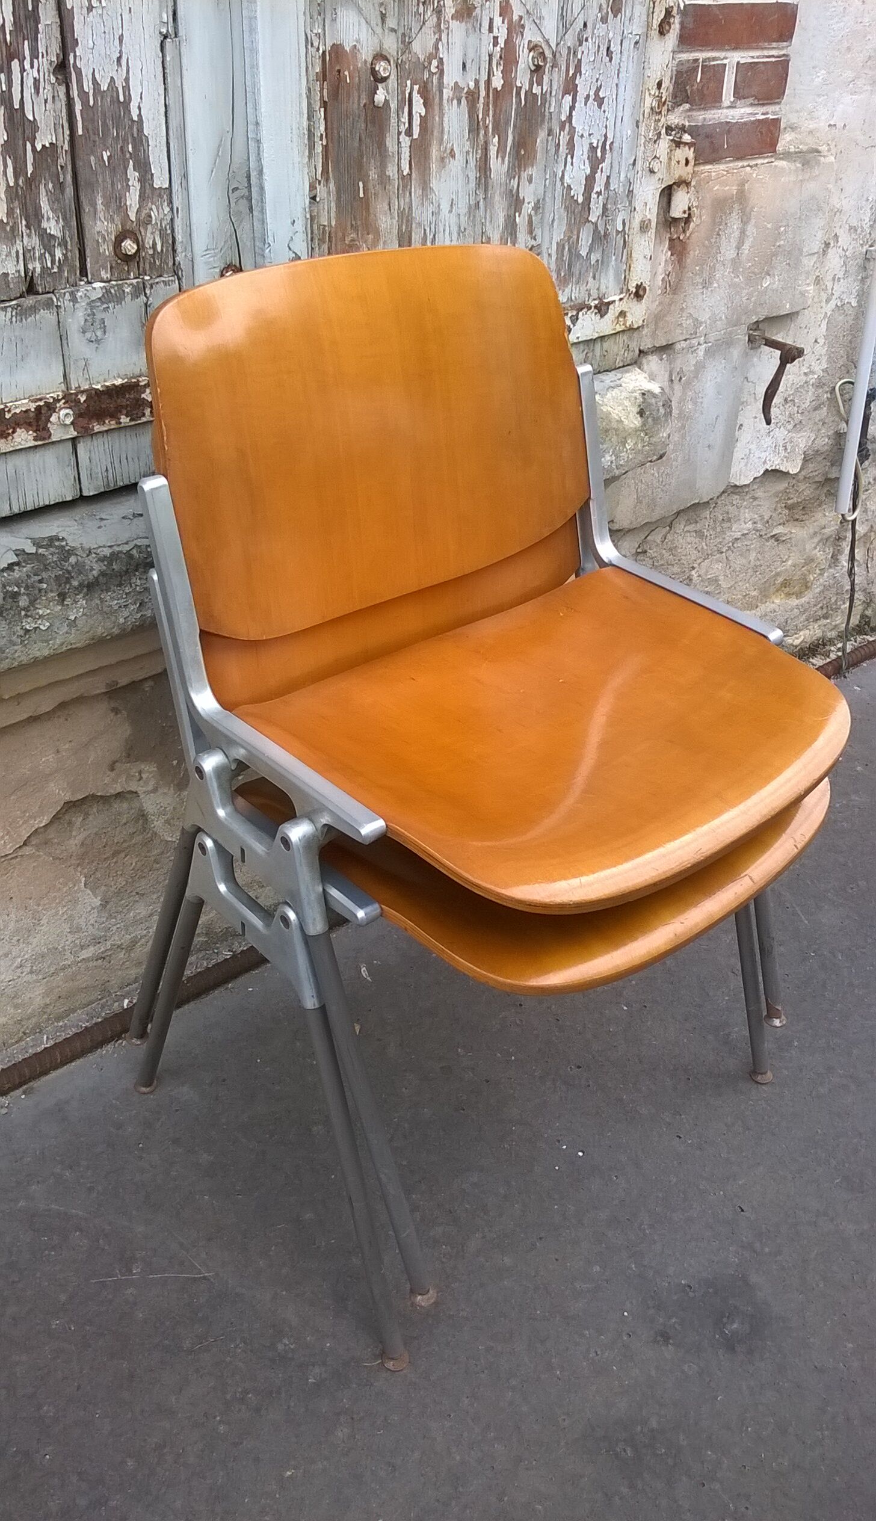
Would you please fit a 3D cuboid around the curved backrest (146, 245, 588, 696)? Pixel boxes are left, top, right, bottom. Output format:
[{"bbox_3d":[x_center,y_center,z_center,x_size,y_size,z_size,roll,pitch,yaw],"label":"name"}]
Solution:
[{"bbox_3d":[-0.052,-0.270,1.184,0.450,0.318,0.085,-24,25,-37],"label":"curved backrest"}]

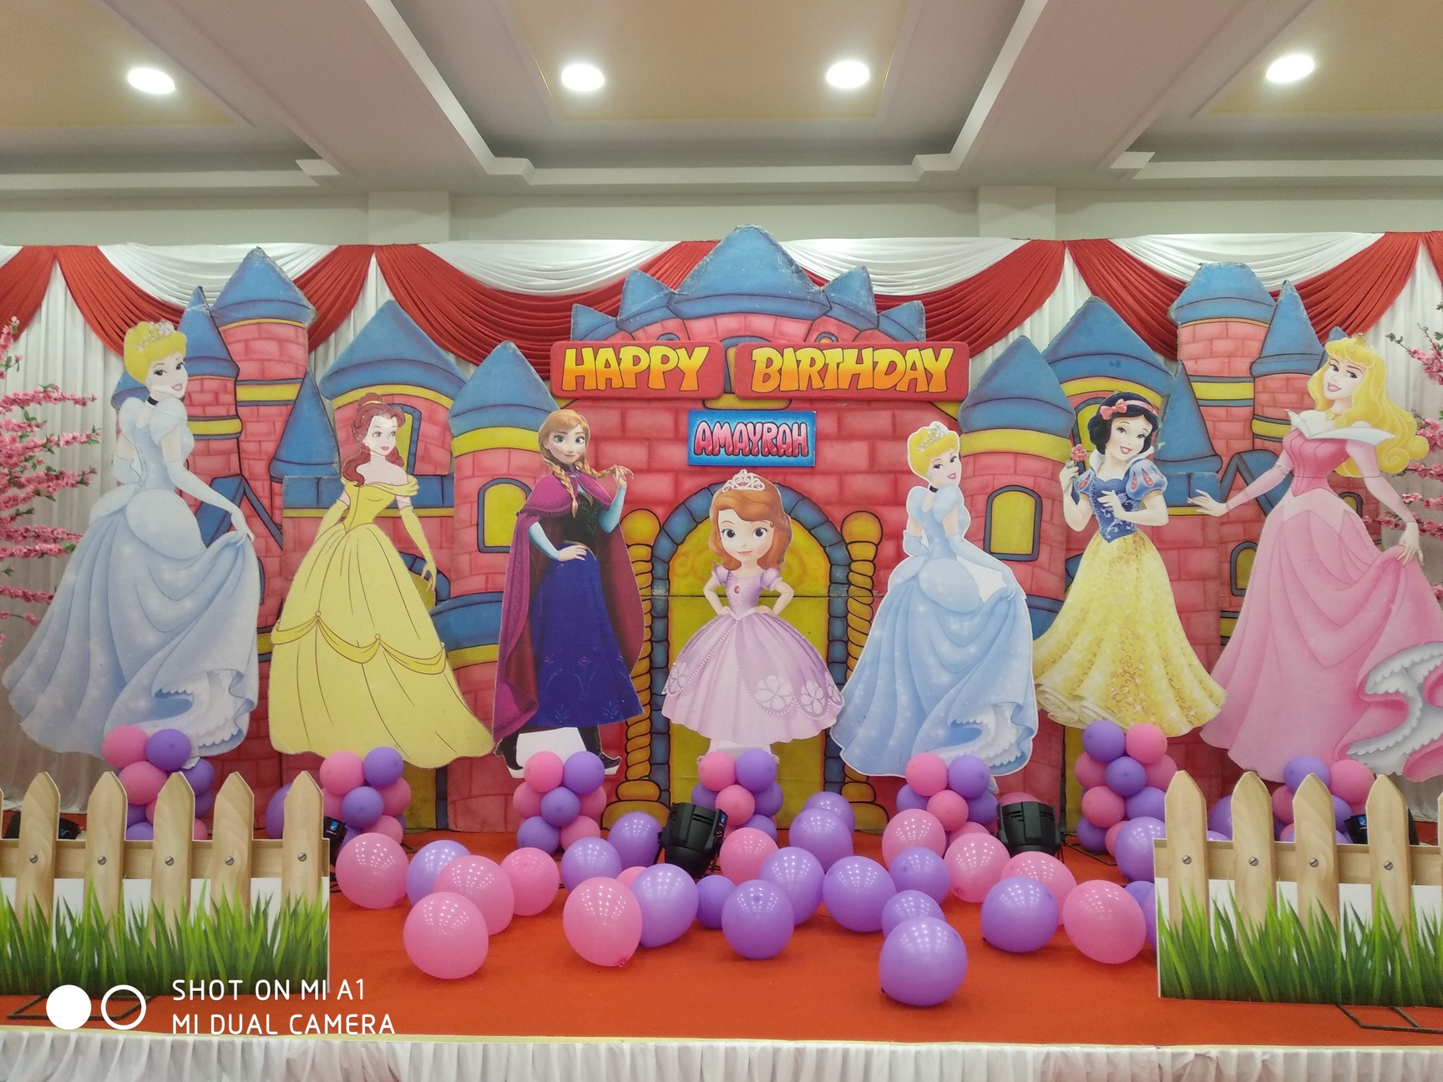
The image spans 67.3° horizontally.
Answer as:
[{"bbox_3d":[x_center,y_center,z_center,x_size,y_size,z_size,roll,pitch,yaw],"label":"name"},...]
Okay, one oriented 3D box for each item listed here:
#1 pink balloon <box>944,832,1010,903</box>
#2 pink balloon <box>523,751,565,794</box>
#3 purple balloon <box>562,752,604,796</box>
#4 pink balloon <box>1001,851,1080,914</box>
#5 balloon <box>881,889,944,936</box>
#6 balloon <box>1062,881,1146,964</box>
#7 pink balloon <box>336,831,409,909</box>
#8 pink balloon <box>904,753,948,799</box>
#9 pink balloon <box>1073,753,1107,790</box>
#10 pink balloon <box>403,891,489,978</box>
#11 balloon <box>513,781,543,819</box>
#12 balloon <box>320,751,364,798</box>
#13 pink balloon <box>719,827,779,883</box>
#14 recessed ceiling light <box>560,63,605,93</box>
[{"bbox_3d":[0.853,1.087,3.611,0.222,0.229,0.232,0,0,0],"label":"pink balloon"},{"bbox_3d":[-0.686,0.898,4.200,0.153,0.158,0.156,0,-1,2],"label":"pink balloon"},{"bbox_3d":[-0.534,0.904,4.207,0.160,0.165,0.163,0,-1,2],"label":"purple balloon"},{"bbox_3d":[0.981,1.079,3.351,0.237,0.237,0.237,0,0,0],"label":"pink balloon"},{"bbox_3d":[0.580,1.141,3.250,0.196,0.189,0.205,0,-1,0],"label":"balloon"},{"bbox_3d":[1.102,1.099,3.122,0.237,0.237,0.242,0,-1,2],"label":"balloon"},{"bbox_3d":[-1.148,1.083,3.560,0.225,0.234,0.229,0,-1,2],"label":"pink balloon"},{"bbox_3d":[0.780,0.894,4.130,0.156,0.162,0.159,0,-1,2],"label":"pink balloon"},{"bbox_3d":[1.523,0.947,4.450,0.162,0.167,0.162,0,0,0],"label":"pink balloon"},{"bbox_3d":[-0.775,1.111,3.055,0.240,0.246,0.250,0,-1,0],"label":"pink balloon"},{"bbox_3d":[-0.779,1.069,4.460,0.160,0.165,0.160,0,0,0],"label":"balloon"},{"bbox_3d":[-1.547,0.952,4.420,0.186,0.186,0.186,0,0,2],"label":"balloon"},{"bbox_3d":[0.098,1.098,3.764,0.209,0.211,0.217,0,0,0],"label":"pink balloon"},{"bbox_3d":[-0.569,-1.900,4.450,0.172,0.040,0.172,0,0,2],"label":"recessed ceiling light"}]

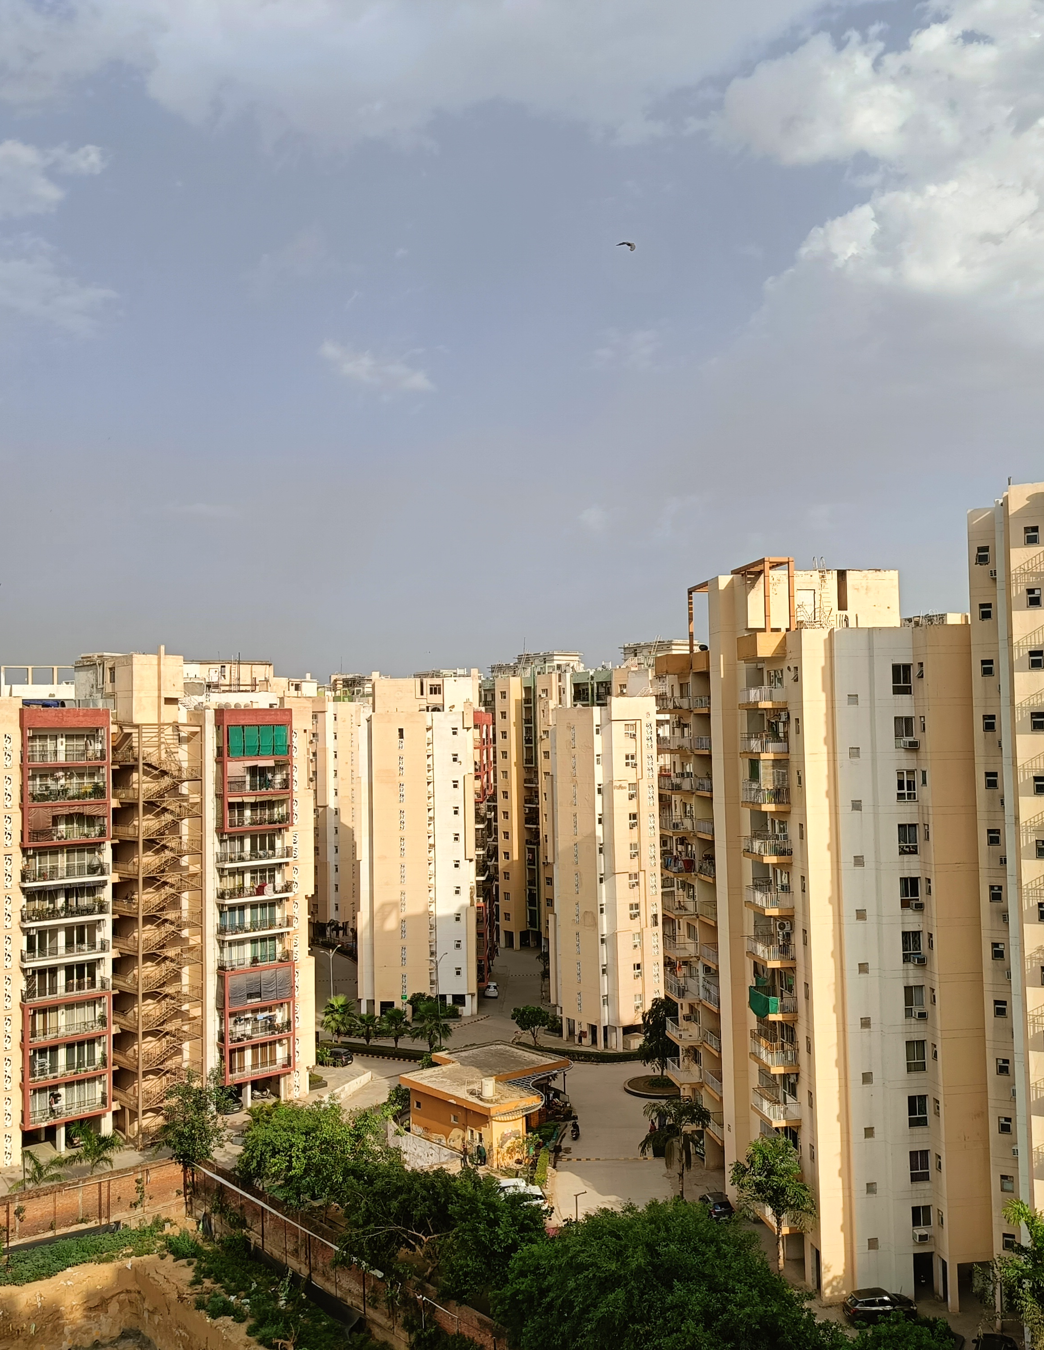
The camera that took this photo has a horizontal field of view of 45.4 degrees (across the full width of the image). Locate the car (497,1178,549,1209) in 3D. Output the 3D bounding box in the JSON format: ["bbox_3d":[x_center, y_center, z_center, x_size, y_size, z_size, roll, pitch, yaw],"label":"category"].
[{"bbox_3d":[-0.159,35.529,84.824,4.050,1.550,1.780,-1,-3,-8],"label":"car"}]

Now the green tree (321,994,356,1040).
[{"bbox_3d":[-18.530,35.050,126.260,3.400,5.100,3.400,-1,-3,0],"label":"green tree"}]

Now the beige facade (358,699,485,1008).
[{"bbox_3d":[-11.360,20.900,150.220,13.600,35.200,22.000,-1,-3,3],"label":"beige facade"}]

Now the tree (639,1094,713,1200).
[{"bbox_3d":[10.469,32.368,84.882,5.000,7.430,4.800,-1,-3,0],"label":"tree"}]

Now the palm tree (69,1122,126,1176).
[{"bbox_3d":[-30.557,34.576,89.326,4.100,5.150,4.000,-1,-3,0],"label":"palm tree"}]

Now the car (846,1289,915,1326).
[{"bbox_3d":[18.900,33.360,65.980,3.750,1.500,1.680,-1,-3,-5],"label":"car"}]

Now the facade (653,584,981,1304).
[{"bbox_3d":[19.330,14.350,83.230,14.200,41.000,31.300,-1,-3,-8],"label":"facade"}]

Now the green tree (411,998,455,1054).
[{"bbox_3d":[-9.022,35.769,126.435,4.200,5.510,4.200,-1,-3,0],"label":"green tree"}]

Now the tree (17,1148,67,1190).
[{"bbox_3d":[-33.693,35.128,87.297,3.700,3.980,3.600,-1,-3,0],"label":"tree"}]

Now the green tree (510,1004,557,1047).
[{"bbox_3d":[0.971,36.264,128.906,4.200,4.350,4.100,-1,-3,0],"label":"green tree"}]

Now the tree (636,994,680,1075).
[{"bbox_3d":[12.789,33.550,114.994,4.600,7.920,4.500,-1,-3,0],"label":"tree"}]

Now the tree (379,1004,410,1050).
[{"bbox_3d":[-12.720,35.090,124.380,3.300,4.600,3.300,-1,-3,0],"label":"tree"}]

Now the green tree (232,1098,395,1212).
[{"bbox_3d":[-13.630,31.960,83.160,10.000,7.200,8.500,-1,-3,0],"label":"green tree"}]

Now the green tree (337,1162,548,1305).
[{"bbox_3d":[-4.841,32.724,75.157,12.200,6.400,9.500,-1,-3,0],"label":"green tree"}]

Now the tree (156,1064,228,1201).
[{"bbox_3d":[-23.150,31.500,87.480,5.200,8.900,5.000,-1,-3,0],"label":"tree"}]

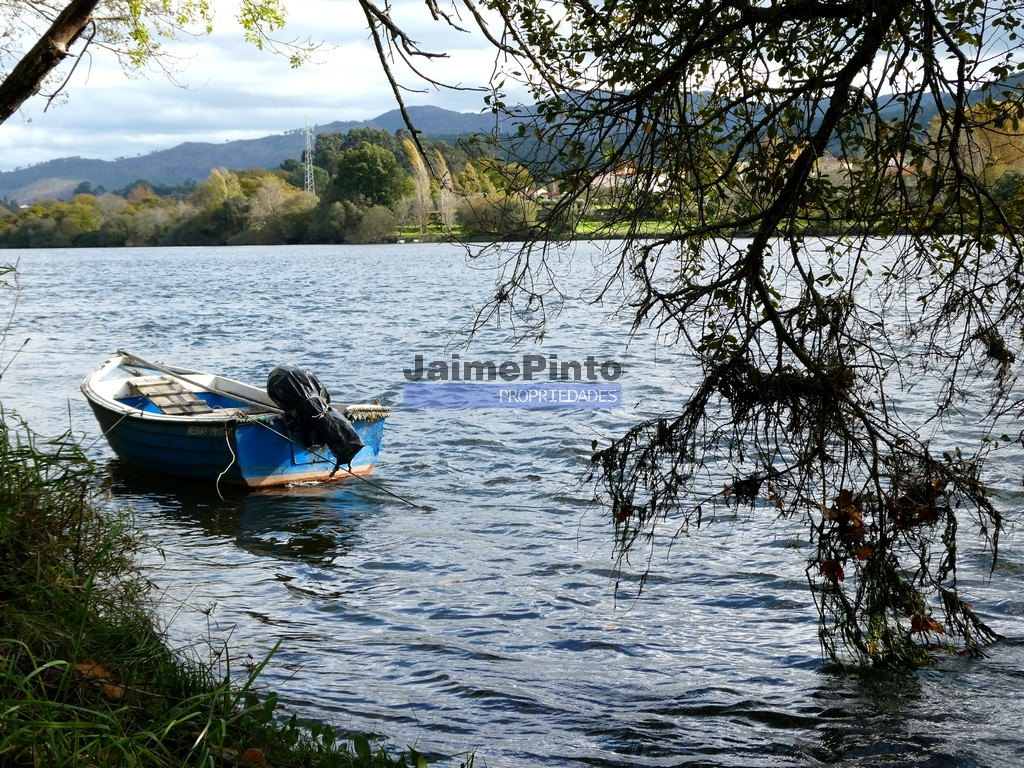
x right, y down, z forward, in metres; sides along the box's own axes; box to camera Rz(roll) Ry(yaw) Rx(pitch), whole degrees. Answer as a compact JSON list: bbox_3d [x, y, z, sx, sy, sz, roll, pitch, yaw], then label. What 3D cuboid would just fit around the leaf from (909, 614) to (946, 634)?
[{"bbox_3d":[1.790,1.039,6.900,0.150,0.085,0.080,-1,6,0],"label":"leaf"}]

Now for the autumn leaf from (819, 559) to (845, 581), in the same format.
[{"bbox_3d":[1.380,0.801,6.900,0.110,0.095,0.060,-1,6,0],"label":"autumn leaf"}]

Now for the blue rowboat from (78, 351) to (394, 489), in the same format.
[{"bbox_3d":[-2.539,0.271,13.634,1.600,0.950,3.721,-5,7,-37],"label":"blue rowboat"}]

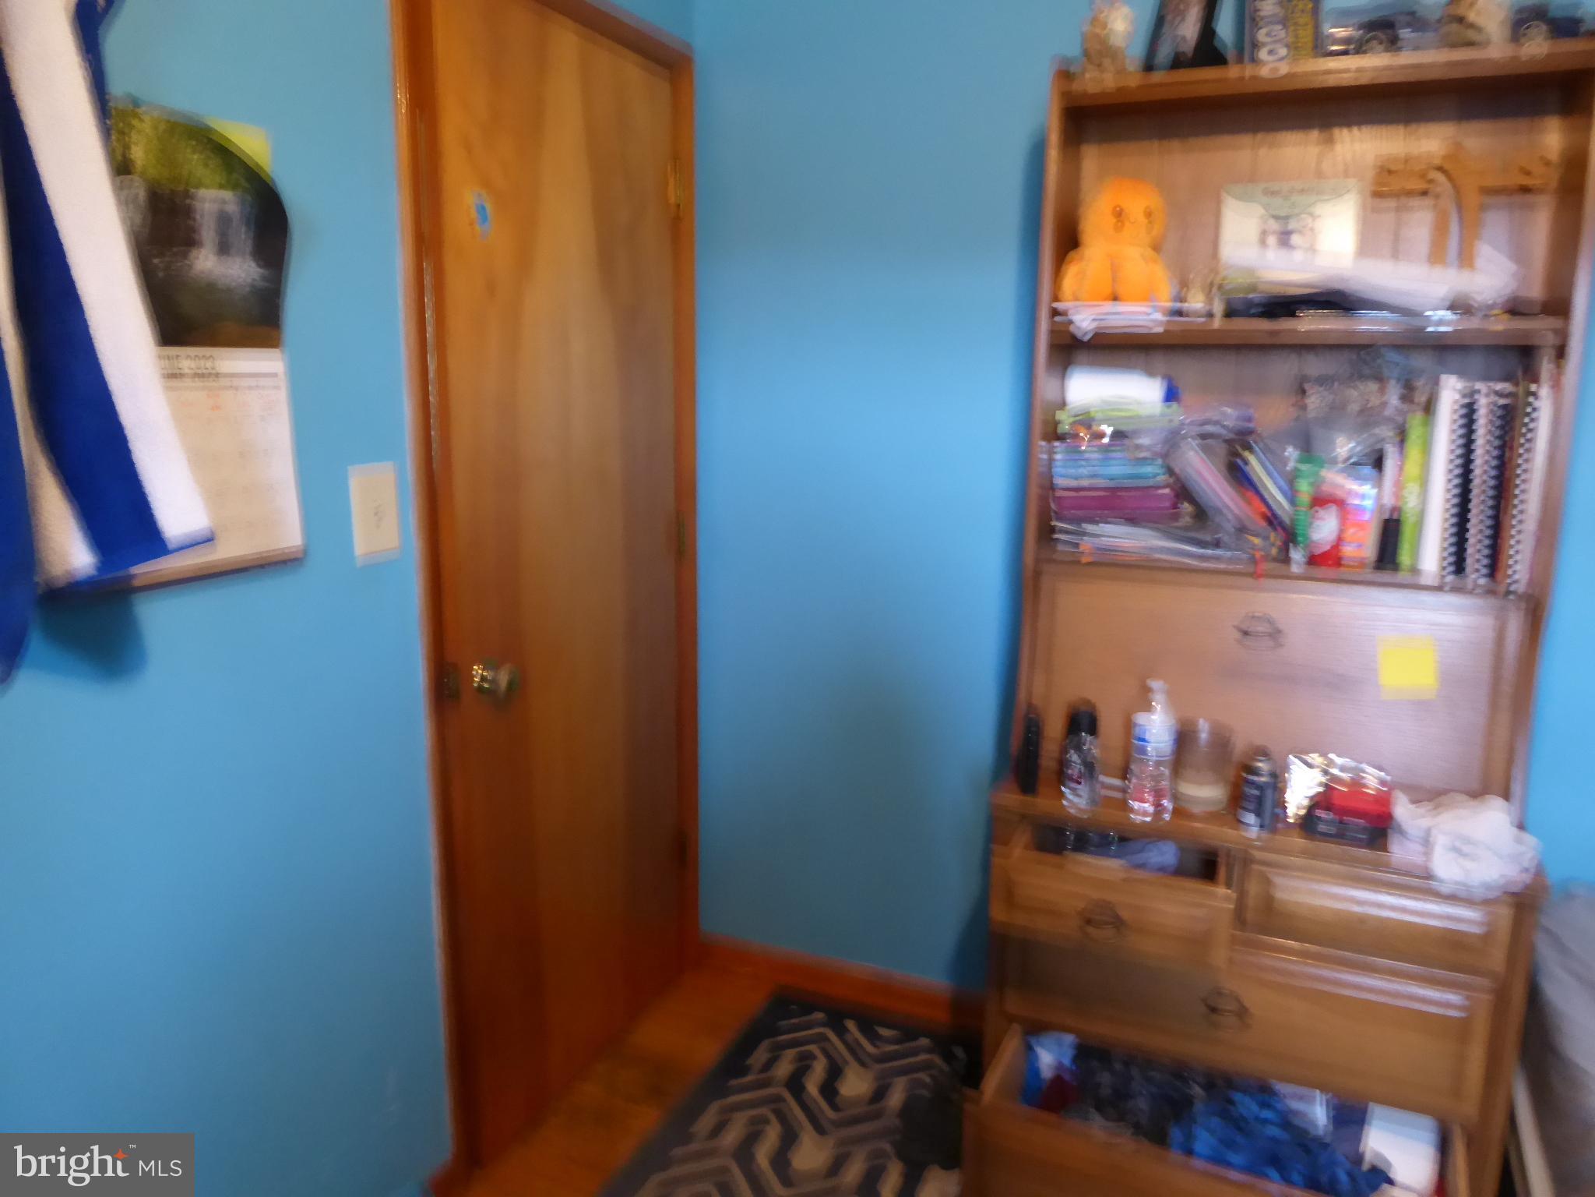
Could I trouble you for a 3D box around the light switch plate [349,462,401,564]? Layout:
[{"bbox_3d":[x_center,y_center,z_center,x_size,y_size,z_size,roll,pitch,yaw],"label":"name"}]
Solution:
[{"bbox_3d":[-0.598,-0.120,1.574,0.012,0.124,0.080,5,12,22],"label":"light switch plate"}]

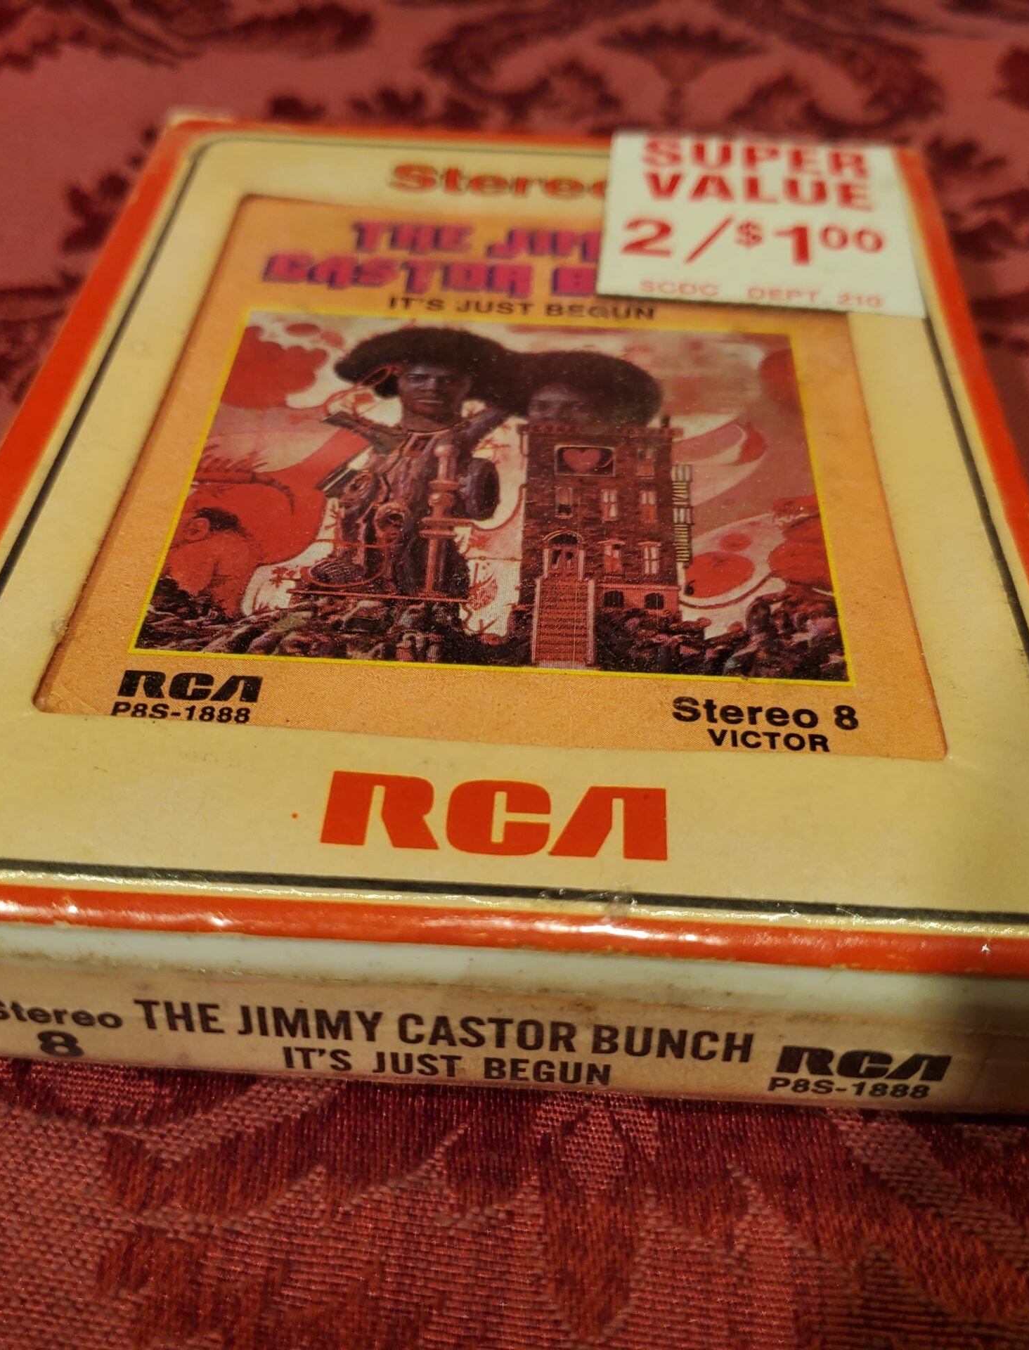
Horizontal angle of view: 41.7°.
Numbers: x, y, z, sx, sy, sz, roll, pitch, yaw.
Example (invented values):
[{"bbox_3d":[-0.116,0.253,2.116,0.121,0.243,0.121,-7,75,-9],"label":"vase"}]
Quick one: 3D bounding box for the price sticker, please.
[{"bbox_3d":[0.031,-0.059,0.173,0.038,0.001,0.045,5,46,3],"label":"price sticker"}]

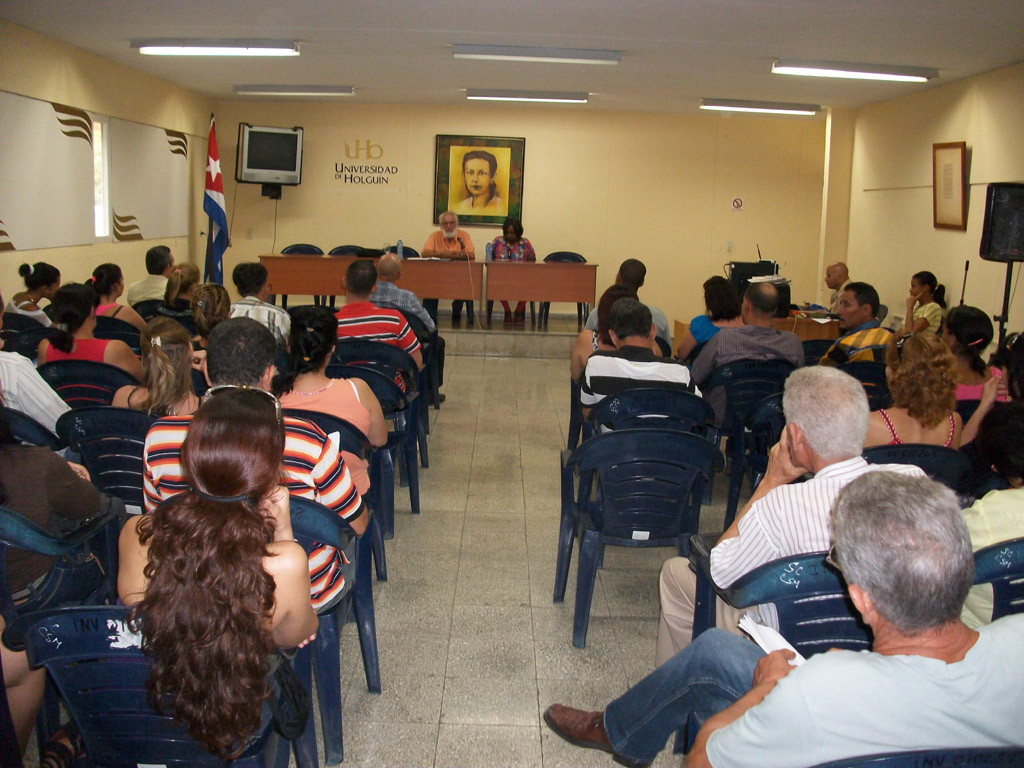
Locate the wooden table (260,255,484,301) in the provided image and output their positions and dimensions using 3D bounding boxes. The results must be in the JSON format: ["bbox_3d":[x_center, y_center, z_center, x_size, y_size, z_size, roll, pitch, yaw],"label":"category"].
[{"bbox_3d":[-1.518,-1.040,10.272,2.420,0.739,0.600,2,11,-1],"label":"wooden table"}]

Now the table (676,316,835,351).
[{"bbox_3d":[1.990,-0.188,7.562,1.280,0.750,0.650,1,11,-1],"label":"table"}]

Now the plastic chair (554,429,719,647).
[{"bbox_3d":[0.466,0.516,3.498,0.570,0.830,0.560,2,11,-1],"label":"plastic chair"}]

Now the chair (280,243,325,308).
[{"bbox_3d":[-2.403,-1.160,10.499,0.565,0.823,0.535,2,11,-1],"label":"chair"}]

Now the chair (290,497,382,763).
[{"bbox_3d":[-0.694,0.616,2.684,0.570,0.830,0.560,2,11,2],"label":"chair"}]

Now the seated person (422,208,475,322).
[{"bbox_3d":[-0.743,-1.375,10.725,0.600,1.290,0.680,1,11,-1],"label":"seated person"}]

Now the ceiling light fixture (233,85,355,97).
[{"bbox_3d":[-2.198,-2.959,9.245,1.240,0.090,0.150,1,11,-1],"label":"ceiling light fixture"}]

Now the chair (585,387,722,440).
[{"bbox_3d":[0.587,0.376,4.266,0.570,0.830,0.560,2,11,-1],"label":"chair"}]

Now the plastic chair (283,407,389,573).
[{"bbox_3d":[-0.792,0.448,3.567,0.570,0.830,0.560,2,11,2],"label":"plastic chair"}]

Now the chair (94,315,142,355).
[{"bbox_3d":[-2.577,-0.071,6.090,0.570,0.830,0.560,3,11,9],"label":"chair"}]

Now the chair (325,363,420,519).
[{"bbox_3d":[-0.744,0.287,4.433,0.570,0.830,0.560,2,11,3],"label":"chair"}]

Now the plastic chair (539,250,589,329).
[{"bbox_3d":[0.589,-1.074,10.509,0.565,0.823,0.535,2,11,-1],"label":"plastic chair"}]

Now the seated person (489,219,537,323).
[{"bbox_3d":[-0.010,-1.282,10.465,0.505,1.232,0.707,2,11,-1],"label":"seated person"}]

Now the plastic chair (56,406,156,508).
[{"bbox_3d":[-1.442,0.433,3.680,0.565,0.823,0.535,2,11,3],"label":"plastic chair"}]

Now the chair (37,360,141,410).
[{"bbox_3d":[-1.924,0.252,4.457,0.570,0.830,0.560,2,11,4],"label":"chair"}]

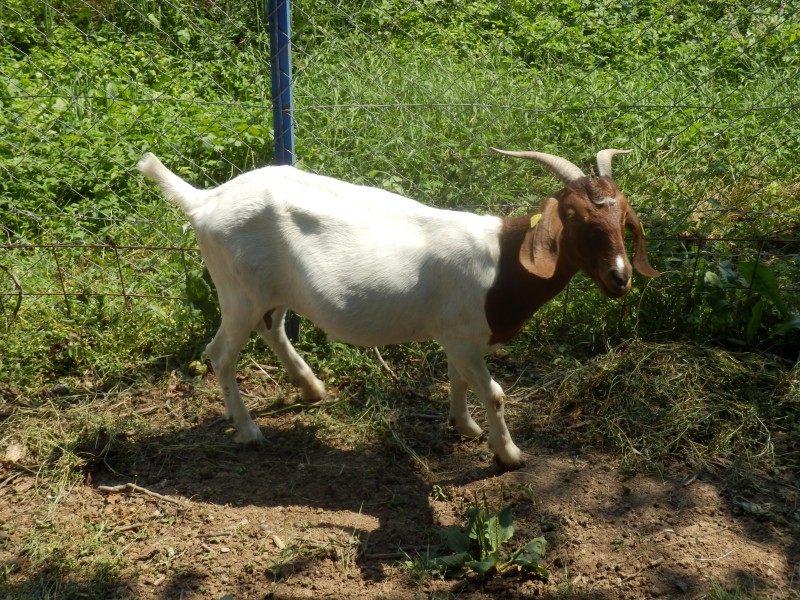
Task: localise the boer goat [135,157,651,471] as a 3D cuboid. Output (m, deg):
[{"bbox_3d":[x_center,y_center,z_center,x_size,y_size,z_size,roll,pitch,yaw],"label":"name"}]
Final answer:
[{"bbox_3d":[-0.026,-0.009,3.693,1.209,0.750,0.313,5,23,13],"label":"boer goat"}]

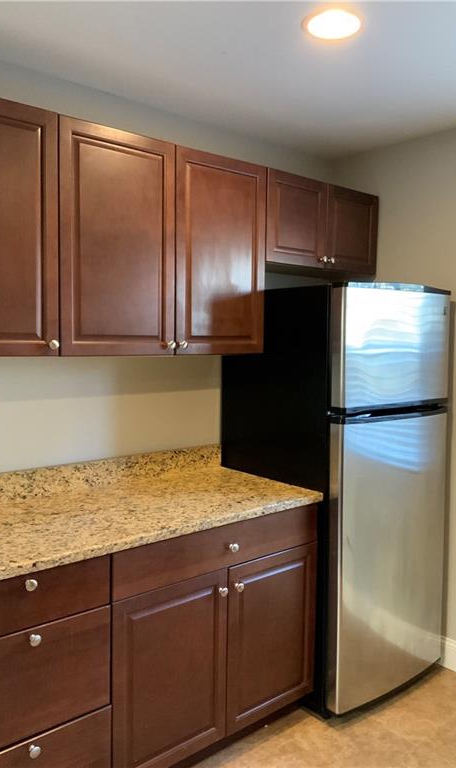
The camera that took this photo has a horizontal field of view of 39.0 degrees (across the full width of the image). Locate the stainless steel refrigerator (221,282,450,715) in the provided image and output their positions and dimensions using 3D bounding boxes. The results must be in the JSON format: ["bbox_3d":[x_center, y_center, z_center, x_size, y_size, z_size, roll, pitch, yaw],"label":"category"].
[{"bbox_3d":[0.486,0.448,2.931,0.715,1.705,0.737,-3,5,-40],"label":"stainless steel refrigerator"}]

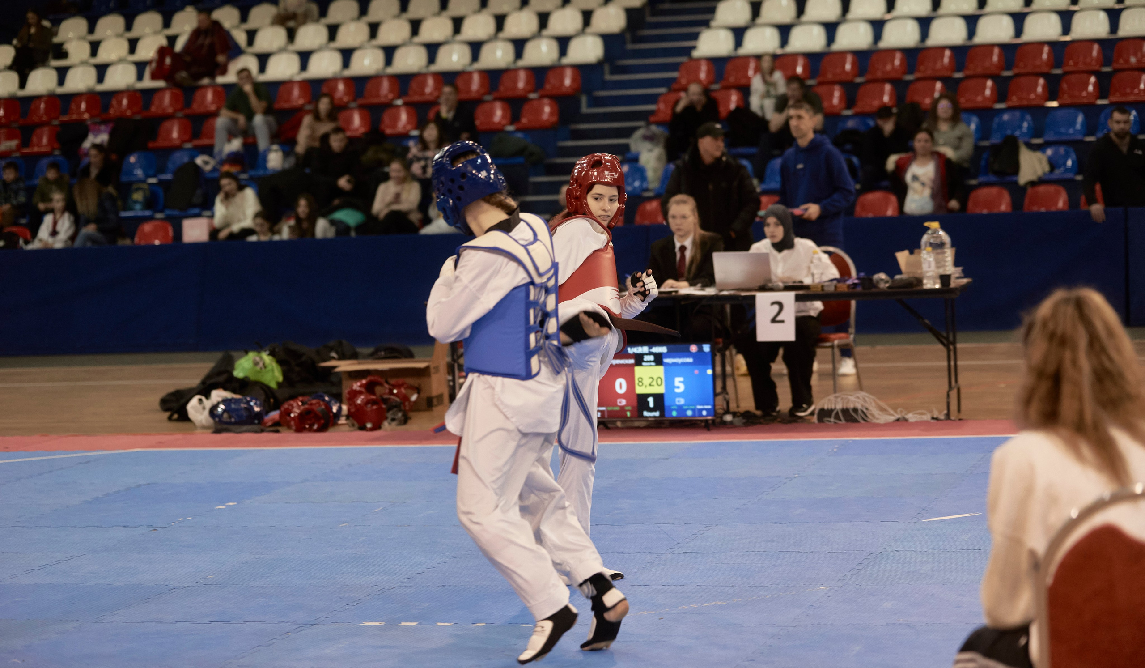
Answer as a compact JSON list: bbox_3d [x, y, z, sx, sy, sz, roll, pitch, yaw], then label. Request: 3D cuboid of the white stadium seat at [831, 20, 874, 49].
[{"bbox_3d":[2.637,-2.822,27.043,0.360,0.287,0.330,-2,4,16],"label":"white stadium seat"}]

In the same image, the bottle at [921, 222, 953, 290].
[{"bbox_3d":[2.007,-0.442,15.800,0.172,0.360,0.172,-1,3,15],"label":"bottle"}]

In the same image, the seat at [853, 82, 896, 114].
[{"bbox_3d":[2.971,-2.317,28.175,0.390,0.310,0.370,-1,4,16],"label":"seat"}]

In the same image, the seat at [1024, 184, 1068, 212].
[{"bbox_3d":[4.017,-1.118,24.277,0.400,0.330,0.390,-1,4,15],"label":"seat"}]

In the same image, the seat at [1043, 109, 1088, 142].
[{"bbox_3d":[4.422,-1.866,25.647,0.400,0.310,0.350,-2,4,15],"label":"seat"}]

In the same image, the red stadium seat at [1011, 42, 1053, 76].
[{"bbox_3d":[4.530,-2.695,28.115,0.400,0.330,0.390,-1,4,15],"label":"red stadium seat"}]

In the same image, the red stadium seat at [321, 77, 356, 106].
[{"bbox_3d":[-2.469,-2.528,29.977,0.400,0.330,0.390,-1,4,15],"label":"red stadium seat"}]

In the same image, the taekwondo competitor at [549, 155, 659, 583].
[{"bbox_3d":[0.089,0.121,10.323,0.440,1.551,0.440,-1,4,28],"label":"taekwondo competitor"}]

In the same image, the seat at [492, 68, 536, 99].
[{"bbox_3d":[-0.617,-2.638,30.185,0.390,0.310,0.370,-1,4,16],"label":"seat"}]

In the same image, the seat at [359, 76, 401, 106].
[{"bbox_3d":[-1.945,-2.434,28.804,0.400,0.300,0.380,-2,4,15],"label":"seat"}]

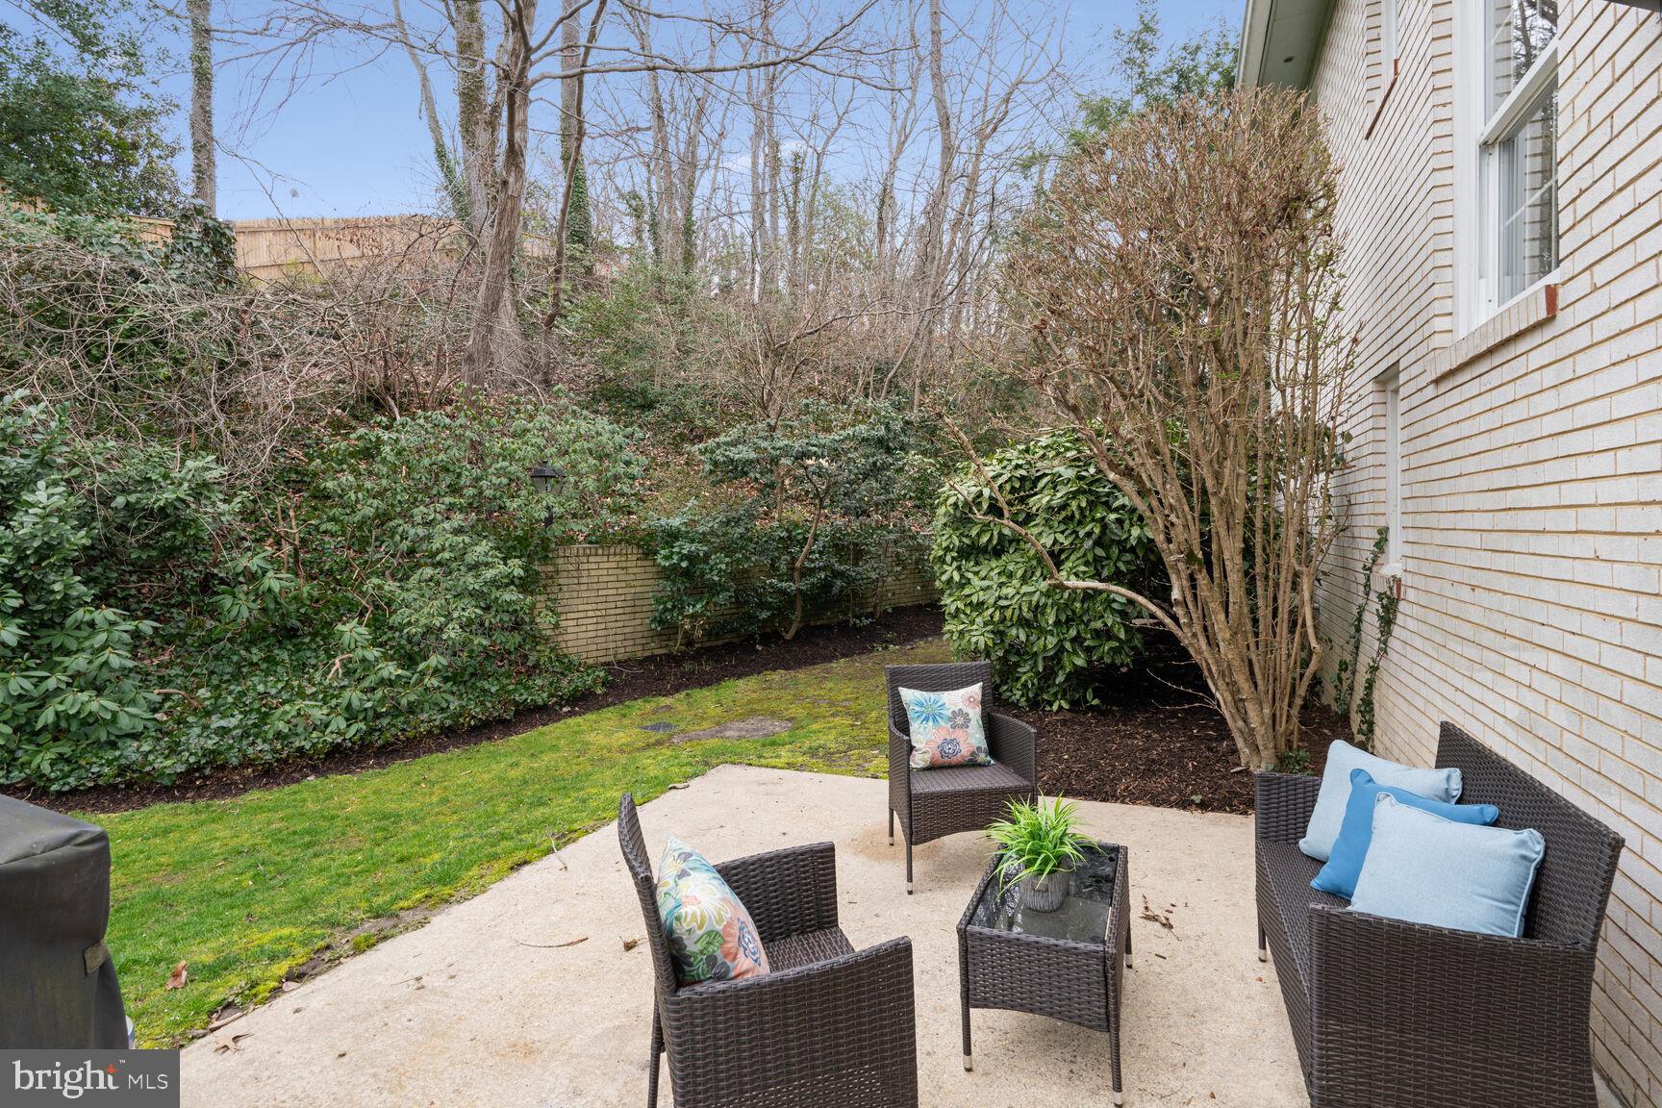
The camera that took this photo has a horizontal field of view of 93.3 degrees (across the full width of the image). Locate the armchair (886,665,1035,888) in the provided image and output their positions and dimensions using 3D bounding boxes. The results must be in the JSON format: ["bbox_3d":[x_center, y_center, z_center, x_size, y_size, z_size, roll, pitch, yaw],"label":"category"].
[{"bbox_3d":[0.556,0.953,3.475,0.545,0.845,0.550,-1,2,-6],"label":"armchair"}]

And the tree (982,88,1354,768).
[{"bbox_3d":[2.069,-0.787,4.829,2.250,4.100,2.050,-1,2,0],"label":"tree"}]

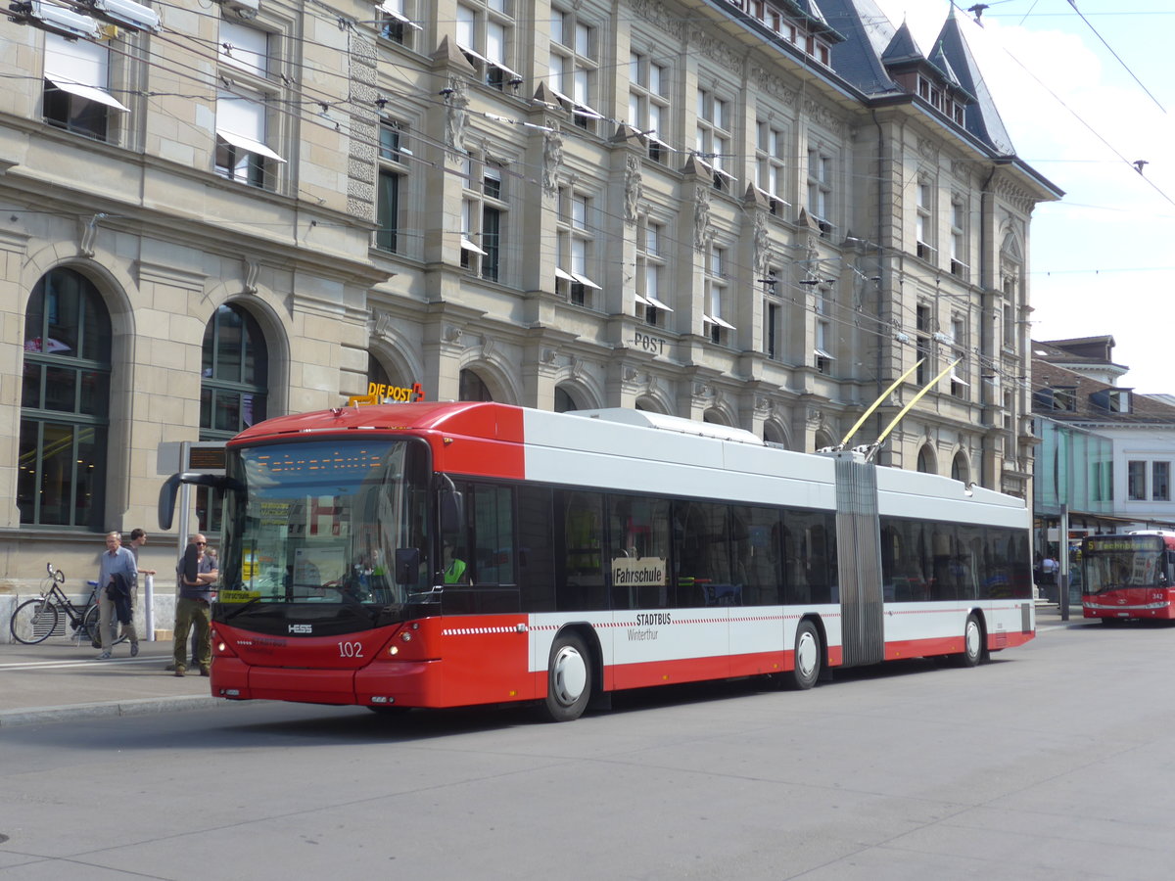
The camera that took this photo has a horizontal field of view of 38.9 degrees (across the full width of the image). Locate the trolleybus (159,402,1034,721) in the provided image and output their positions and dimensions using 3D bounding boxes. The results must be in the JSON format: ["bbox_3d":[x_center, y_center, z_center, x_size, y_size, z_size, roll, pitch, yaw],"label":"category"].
[{"bbox_3d":[2.159,1.550,22.335,2.620,3.300,18.200,-2,-5,31],"label":"trolleybus"}]

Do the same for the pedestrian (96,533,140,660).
[{"bbox_3d":[-6.358,2.100,22.500,0.530,1.740,0.620,-1,-5,28],"label":"pedestrian"}]

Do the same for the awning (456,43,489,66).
[{"bbox_3d":[-2.693,-9.005,38.456,0.570,0.410,0.990,-2,-5,31],"label":"awning"}]

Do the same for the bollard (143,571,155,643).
[{"bbox_3d":[-7.000,2.678,26.600,0.150,1.080,0.150,-2,-5,31],"label":"bollard"}]

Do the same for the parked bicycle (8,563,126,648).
[{"bbox_3d":[-7.724,2.438,24.800,1.780,1.200,0.600,2,-5,-7],"label":"parked bicycle"}]

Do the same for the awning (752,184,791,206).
[{"bbox_3d":[5.827,-7.965,53.638,0.570,0.440,2.470,-2,-5,31],"label":"awning"}]

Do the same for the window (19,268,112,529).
[{"bbox_3d":[-8.404,-0.698,26.433,0.300,4.220,2.200,-2,-5,31],"label":"window"}]

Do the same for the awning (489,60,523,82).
[{"bbox_3d":[-2.118,-9.091,40.307,0.570,0.430,1.150,-2,-5,31],"label":"awning"}]

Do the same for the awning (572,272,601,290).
[{"bbox_3d":[-0.065,-4.093,42.624,0.540,0.380,0.970,-2,-5,31],"label":"awning"}]

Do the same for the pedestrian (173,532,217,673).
[{"bbox_3d":[-4.704,1.978,20.000,0.540,1.730,0.400,2,-5,-14],"label":"pedestrian"}]

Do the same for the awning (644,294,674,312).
[{"bbox_3d":[1.942,-3.885,46.911,0.570,0.430,1.140,-2,-5,31],"label":"awning"}]

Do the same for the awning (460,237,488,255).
[{"bbox_3d":[-2.862,-4.600,38.852,0.570,0.430,1.160,-2,-5,31],"label":"awning"}]

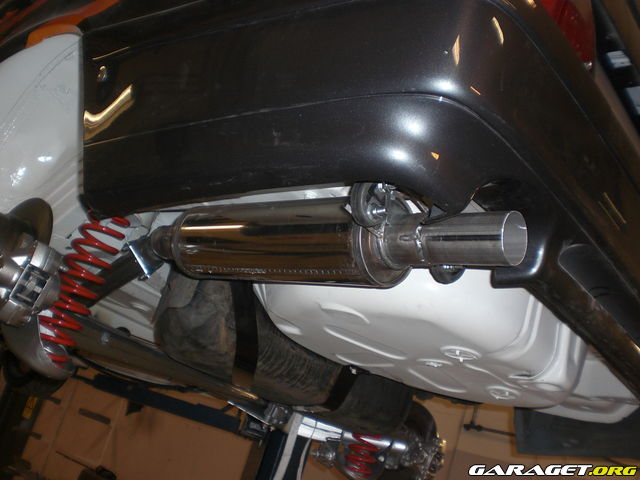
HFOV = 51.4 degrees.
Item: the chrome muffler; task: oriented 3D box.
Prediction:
[{"bbox_3d":[-0.029,0.004,1.036,0.705,0.131,0.131,-1,-25,42],"label":"chrome muffler"}]

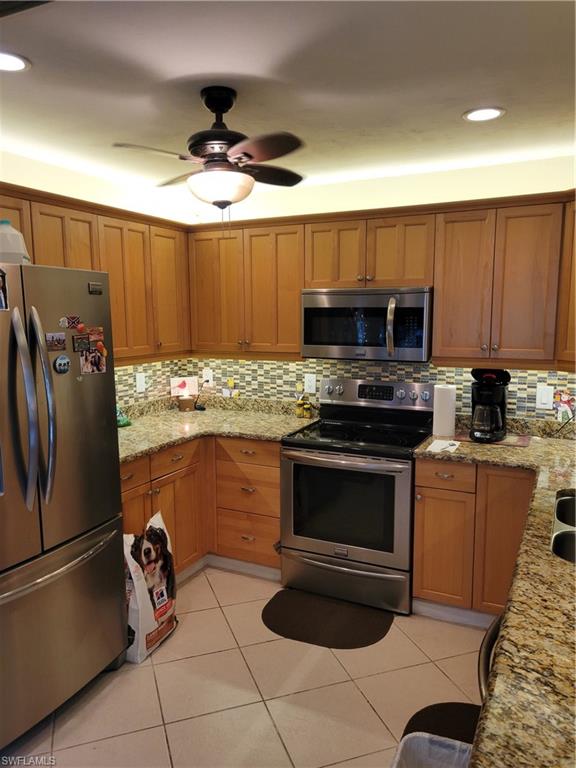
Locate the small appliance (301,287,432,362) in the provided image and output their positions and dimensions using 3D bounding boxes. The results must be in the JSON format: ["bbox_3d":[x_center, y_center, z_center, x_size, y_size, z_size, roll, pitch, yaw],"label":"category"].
[{"bbox_3d":[0.493,-0.356,3.419,0.757,0.410,0.405,3,8,27],"label":"small appliance"}]

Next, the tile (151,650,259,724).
[{"bbox_3d":[-0.363,1.327,2.554,0.407,0.012,0.407,-3,7,-19],"label":"tile"}]

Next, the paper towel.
[{"bbox_3d":[0.891,0.150,3.268,0.120,0.286,0.120,3,8,27],"label":"paper towel"}]

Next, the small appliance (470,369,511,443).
[{"bbox_3d":[1.129,0.104,3.226,0.202,0.400,0.225,3,8,26],"label":"small appliance"}]

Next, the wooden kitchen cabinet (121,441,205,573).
[{"bbox_3d":[-0.981,0.717,3.303,0.610,0.760,0.830,3,8,27],"label":"wooden kitchen cabinet"}]

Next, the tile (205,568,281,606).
[{"bbox_3d":[-0.244,1.206,3.445,0.407,0.012,0.407,-3,8,-19],"label":"tile"}]

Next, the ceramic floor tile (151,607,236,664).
[{"bbox_3d":[-0.497,1.273,2.927,0.407,0.012,0.407,-3,8,-19],"label":"ceramic floor tile"}]

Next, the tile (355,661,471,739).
[{"bbox_3d":[0.550,1.336,2.435,0.407,0.012,0.407,-3,7,-19],"label":"tile"}]

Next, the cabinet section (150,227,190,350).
[{"bbox_3d":[-0.879,-0.597,3.738,0.318,0.767,0.380,3,8,26],"label":"cabinet section"}]

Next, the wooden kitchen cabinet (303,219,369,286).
[{"bbox_3d":[0.344,-0.766,3.491,0.387,0.383,0.328,3,8,27],"label":"wooden kitchen cabinet"}]

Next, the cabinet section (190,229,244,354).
[{"bbox_3d":[-0.396,-0.619,3.890,0.418,0.767,0.318,3,8,26],"label":"cabinet section"}]

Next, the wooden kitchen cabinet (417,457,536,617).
[{"bbox_3d":[1.054,0.728,3.141,0.568,0.760,0.625,3,8,27],"label":"wooden kitchen cabinet"}]

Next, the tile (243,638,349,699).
[{"bbox_3d":[0.026,1.308,2.687,0.407,0.012,0.407,-3,7,-19],"label":"tile"}]

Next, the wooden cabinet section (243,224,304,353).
[{"bbox_3d":[-0.021,-0.599,3.709,0.415,0.767,0.318,3,8,26],"label":"wooden cabinet section"}]

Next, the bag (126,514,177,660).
[{"bbox_3d":[-0.724,0.982,2.861,0.185,0.600,0.375,2,7,19],"label":"bag"}]

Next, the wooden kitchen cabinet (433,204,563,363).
[{"bbox_3d":[1.137,-0.530,3.139,0.620,0.790,0.320,3,8,26],"label":"wooden kitchen cabinet"}]

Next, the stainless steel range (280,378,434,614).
[{"bbox_3d":[0.431,0.606,3.415,0.756,1.195,0.690,3,8,26],"label":"stainless steel range"}]

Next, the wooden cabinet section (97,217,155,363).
[{"bbox_3d":[-1.056,-0.550,3.377,0.318,0.767,0.430,3,8,26],"label":"wooden cabinet section"}]

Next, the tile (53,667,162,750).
[{"bbox_3d":[-0.750,1.340,2.408,0.407,0.012,0.407,-3,8,-19],"label":"tile"}]

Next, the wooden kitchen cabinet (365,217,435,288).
[{"bbox_3d":[0.687,-0.745,3.318,0.383,0.383,0.328,3,8,27],"label":"wooden kitchen cabinet"}]

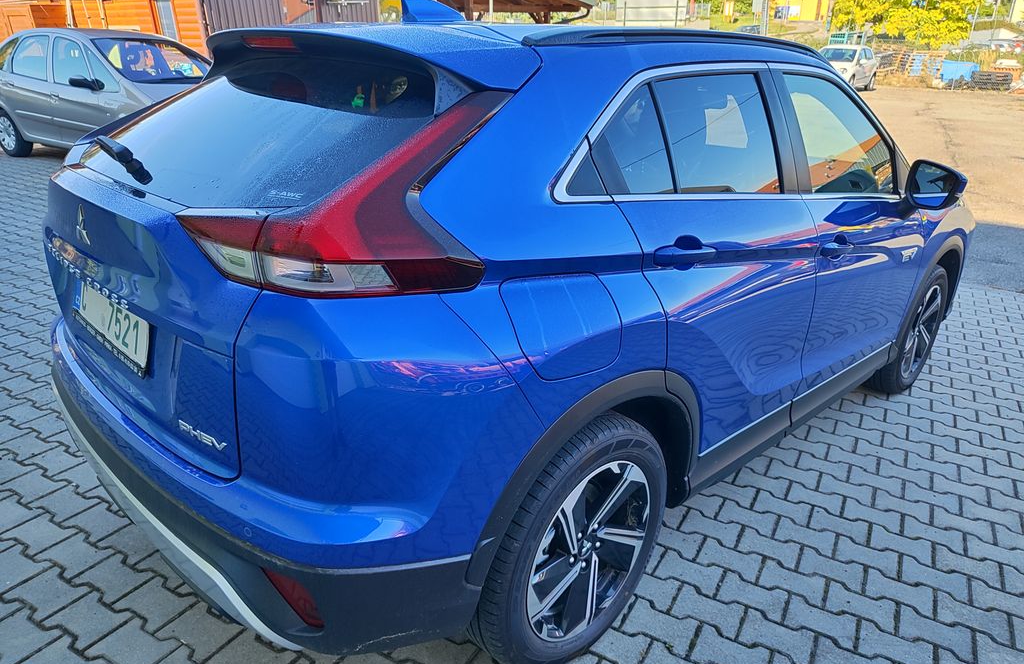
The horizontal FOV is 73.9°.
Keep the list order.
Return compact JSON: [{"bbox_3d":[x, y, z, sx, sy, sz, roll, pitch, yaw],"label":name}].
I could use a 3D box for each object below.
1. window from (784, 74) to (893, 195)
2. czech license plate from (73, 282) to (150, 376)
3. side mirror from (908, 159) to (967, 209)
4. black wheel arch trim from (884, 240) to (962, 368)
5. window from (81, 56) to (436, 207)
[{"bbox_3d":[1.215,-0.694,2.470,0.840,0.435,0.060,-16,5,-42],"label":"window"},{"bbox_3d":[-0.956,-0.034,1.616,0.020,0.120,0.525,-2,17,-46],"label":"czech license plate"},{"bbox_3d":[1.635,-0.569,2.626,0.150,0.185,0.220,-16,27,-41],"label":"side mirror"},{"bbox_3d":[2.104,-0.212,3.444,1.020,0.530,0.100,-16,28,-42],"label":"black wheel arch trim"},{"bbox_3d":[-0.687,-0.503,1.681,1.150,0.100,0.560,22,59,41],"label":"window"}]

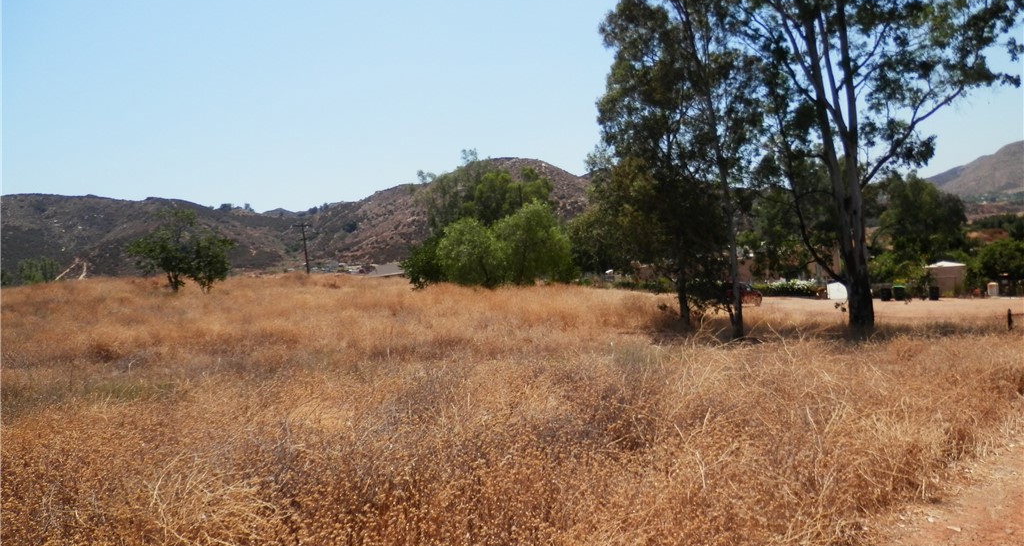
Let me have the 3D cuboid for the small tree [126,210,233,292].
[{"bbox_3d":[-18.830,-1.250,42.000,6.100,4.900,5.000,0,0,0],"label":"small tree"}]

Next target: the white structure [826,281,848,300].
[{"bbox_3d":[25.170,1.370,57.000,1.850,1.400,1.500,0,0,17],"label":"white structure"}]

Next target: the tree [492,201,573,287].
[{"bbox_3d":[1.600,-2.190,55.000,6.000,6.500,5.600,0,0,0],"label":"tree"}]

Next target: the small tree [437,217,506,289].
[{"bbox_3d":[-3.050,-1.400,53.000,5.000,5.100,4.700,0,0,0],"label":"small tree"}]

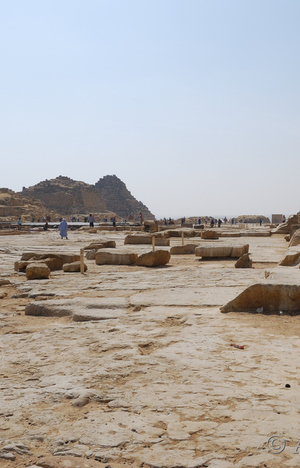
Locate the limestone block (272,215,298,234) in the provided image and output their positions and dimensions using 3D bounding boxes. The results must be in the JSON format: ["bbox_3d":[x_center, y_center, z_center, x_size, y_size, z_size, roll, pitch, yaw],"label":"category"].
[{"bbox_3d":[11.545,-0.780,44.997,1.950,1.620,1.300,0,2,12],"label":"limestone block"}]

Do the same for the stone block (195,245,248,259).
[{"bbox_3d":[3.006,0.716,21.935,2.000,0.410,1.700,0,2,13],"label":"stone block"}]

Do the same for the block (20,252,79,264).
[{"bbox_3d":[-3.719,0.885,19.639,1.950,0.360,0.950,0,2,15],"label":"block"}]

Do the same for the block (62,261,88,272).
[{"bbox_3d":[-2.351,1.012,16.538,0.780,0.310,0.500,0,2,0],"label":"block"}]

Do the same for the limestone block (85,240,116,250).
[{"bbox_3d":[-2.718,0.606,28.732,1.650,0.380,0.900,-1,2,-18],"label":"limestone block"}]

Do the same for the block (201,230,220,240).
[{"bbox_3d":[4.823,0.131,42.026,1.300,0.640,0.950,0,2,8],"label":"block"}]

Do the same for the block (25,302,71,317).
[{"bbox_3d":[-1.803,1.284,9.243,0.760,0.210,0.500,0,2,8],"label":"block"}]

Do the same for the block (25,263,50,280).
[{"bbox_3d":[-3.106,1.025,14.638,0.630,0.400,0.500,0,2,0],"label":"block"}]

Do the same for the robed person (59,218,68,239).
[{"bbox_3d":[-6.909,-0.453,42.306,0.700,1.730,0.500,0,2,-2],"label":"robed person"}]

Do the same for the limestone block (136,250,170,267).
[{"bbox_3d":[0.133,0.856,18.387,1.050,0.500,0.800,-1,2,-18],"label":"limestone block"}]

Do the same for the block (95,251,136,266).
[{"bbox_3d":[-1.223,0.860,19.188,1.300,0.440,1.200,0,2,14],"label":"block"}]

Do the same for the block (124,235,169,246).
[{"bbox_3d":[-0.154,0.418,32.428,2.650,0.530,1.000,0,2,12],"label":"block"}]

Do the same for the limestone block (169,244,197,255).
[{"bbox_3d":[1.555,0.718,24.036,1.250,0.410,0.850,0,2,8],"label":"limestone block"}]

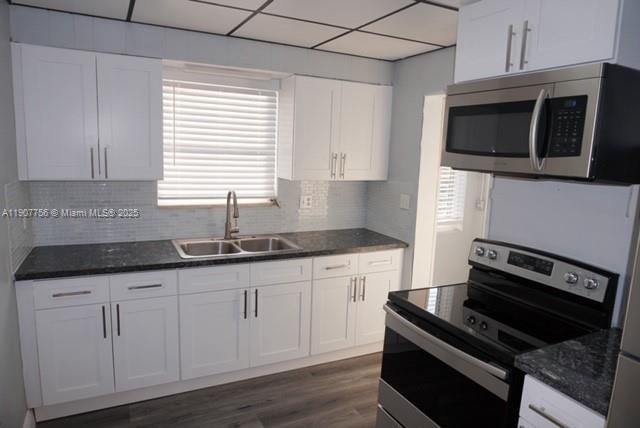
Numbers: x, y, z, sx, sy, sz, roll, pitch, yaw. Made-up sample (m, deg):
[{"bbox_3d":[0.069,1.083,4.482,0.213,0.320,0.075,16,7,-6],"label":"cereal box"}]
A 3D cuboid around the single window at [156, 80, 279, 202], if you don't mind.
[{"bbox_3d":[-0.759,-0.514,3.274,0.918,0.909,0.052,-2,10,-26],"label":"single window"}]

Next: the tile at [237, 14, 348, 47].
[{"bbox_3d":[-0.199,-1.165,2.737,0.615,0.017,0.612,-2,10,-26],"label":"tile"}]

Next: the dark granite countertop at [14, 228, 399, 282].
[{"bbox_3d":[-0.595,0.246,3.094,2.546,0.034,0.661,-2,10,-26],"label":"dark granite countertop"}]

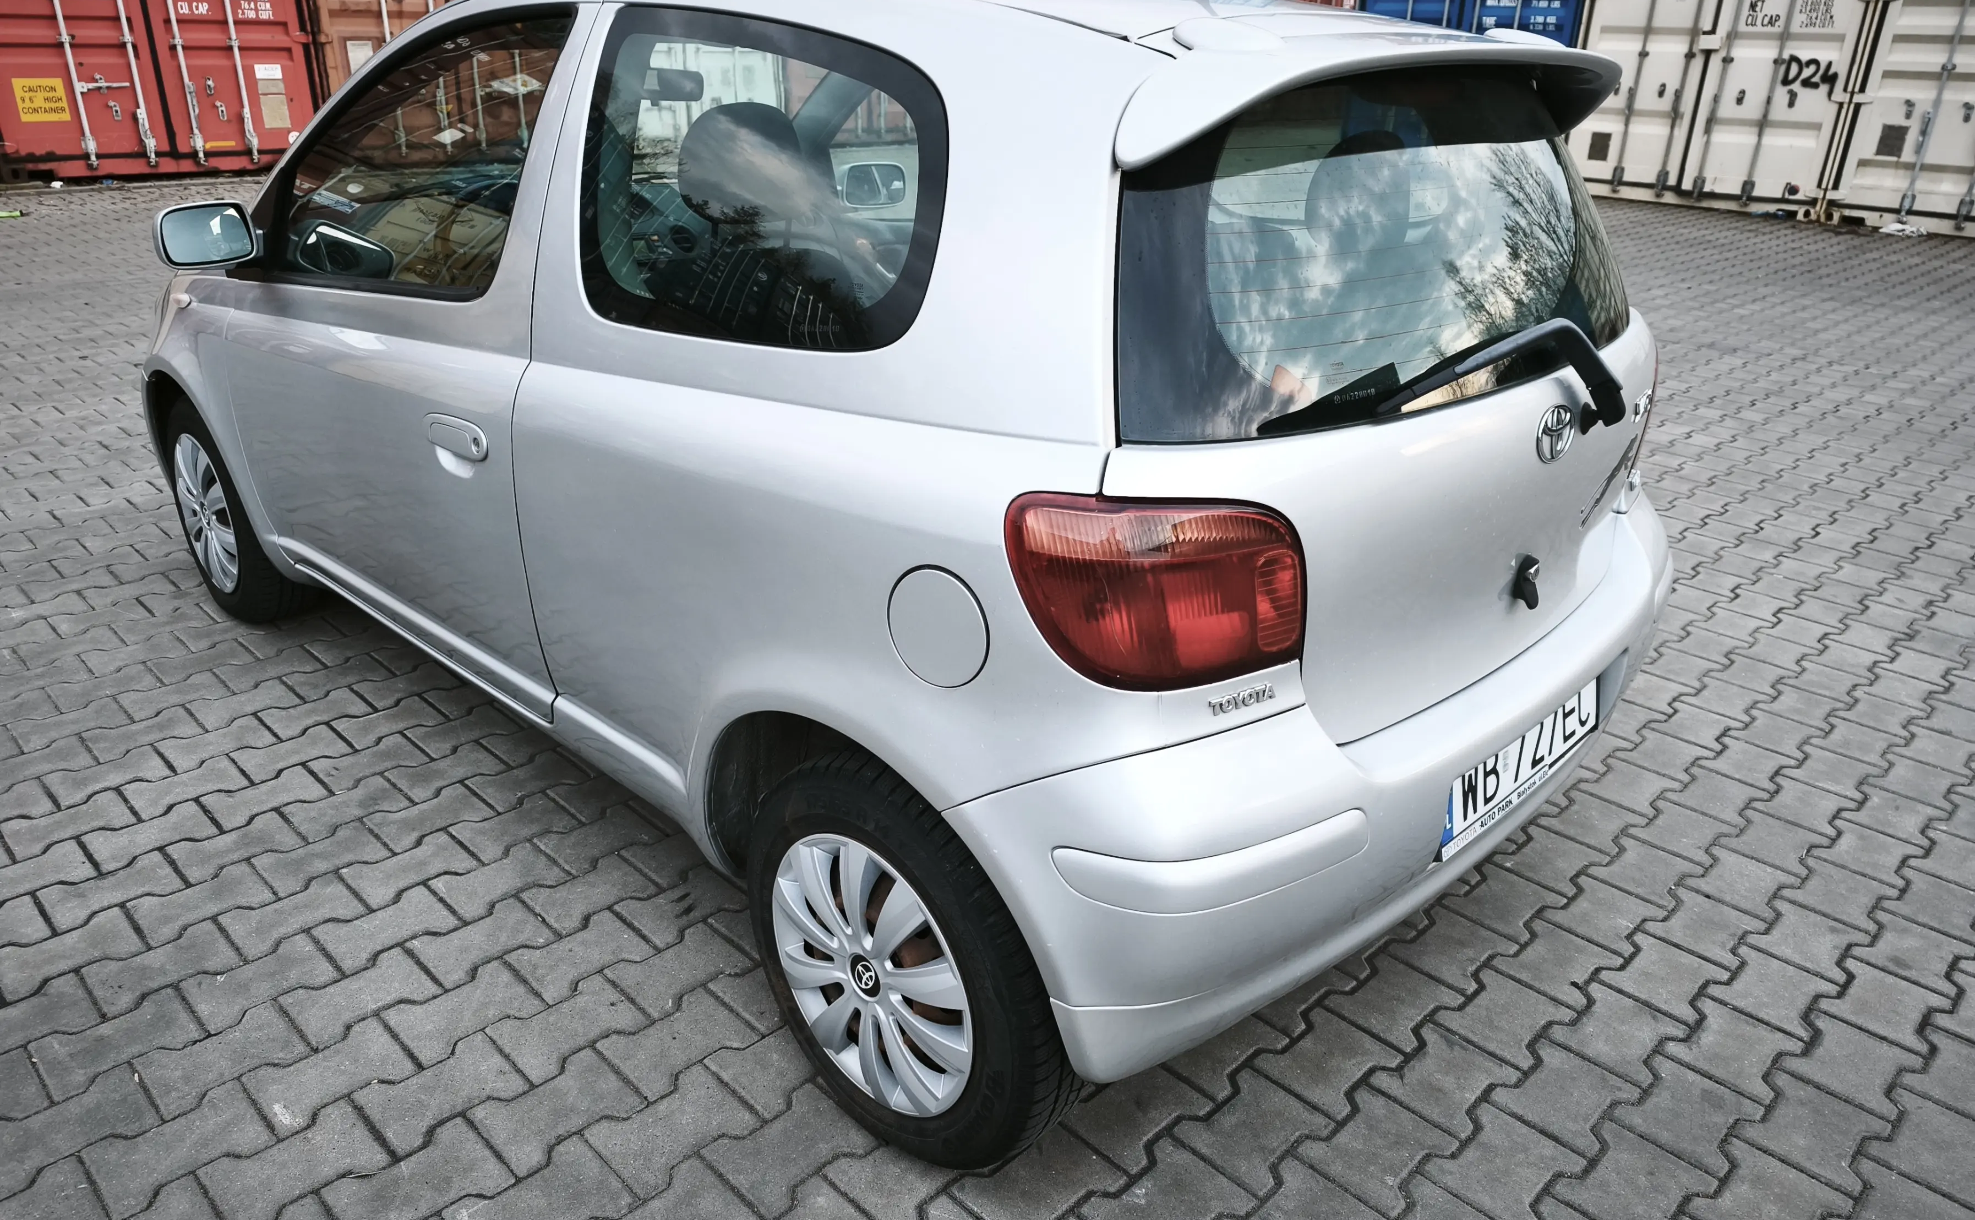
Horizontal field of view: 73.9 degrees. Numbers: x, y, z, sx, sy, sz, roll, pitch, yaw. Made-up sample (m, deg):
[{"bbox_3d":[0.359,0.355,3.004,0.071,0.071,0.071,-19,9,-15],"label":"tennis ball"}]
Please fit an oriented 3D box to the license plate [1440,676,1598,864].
[{"bbox_3d":[0.757,0.190,1.819,0.020,0.122,0.522,19,29,40],"label":"license plate"}]

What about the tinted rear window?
[{"bbox_3d":[0.603,-0.481,1.712,1.260,0.390,0.175,-21,12,-42],"label":"tinted rear window"}]

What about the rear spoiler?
[{"bbox_3d":[0.584,-0.651,1.664,0.320,0.155,1.220,22,31,39],"label":"rear spoiler"}]

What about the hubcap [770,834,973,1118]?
[{"bbox_3d":[-0.147,0.467,1.693,0.388,0.388,0.050,22,31,39],"label":"hubcap"}]

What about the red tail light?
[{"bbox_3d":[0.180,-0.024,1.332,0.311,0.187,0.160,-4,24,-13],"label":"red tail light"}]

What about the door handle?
[{"bbox_3d":[-0.849,-0.275,2.096,0.200,0.060,0.040,22,31,39],"label":"door handle"}]

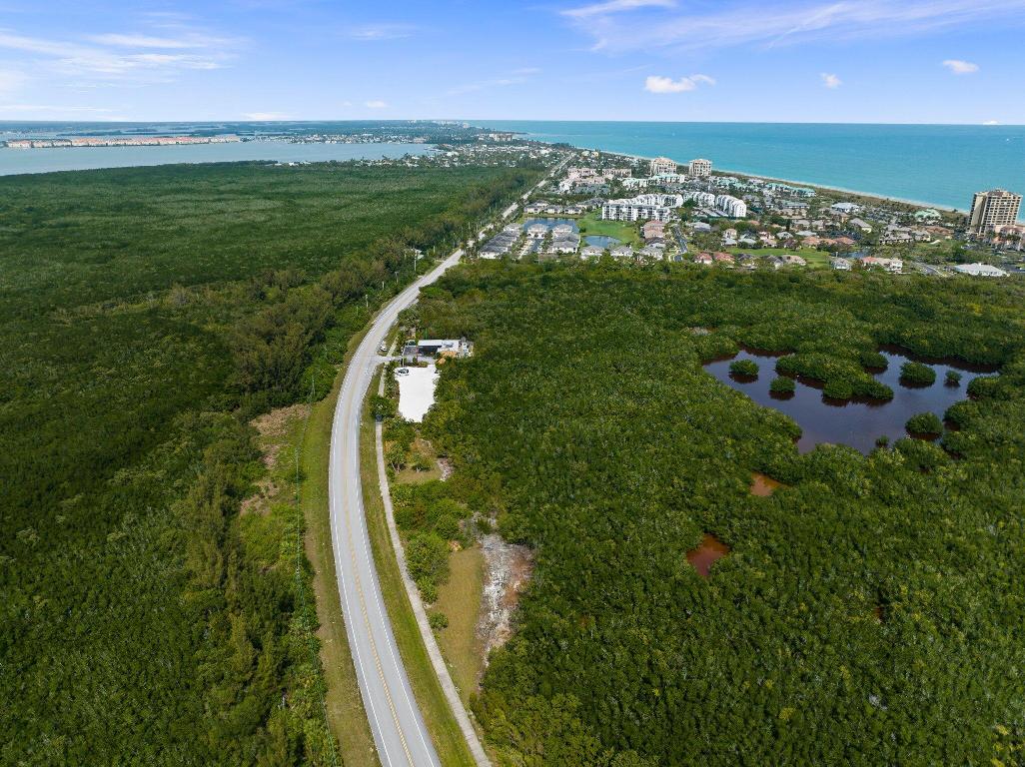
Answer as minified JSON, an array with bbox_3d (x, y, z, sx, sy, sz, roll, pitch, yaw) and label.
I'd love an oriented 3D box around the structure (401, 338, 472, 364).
[{"bbox_3d":[-36.808,-16.626,350.462,33.000,5.000,20.500,0,21,-2],"label":"structure"}]

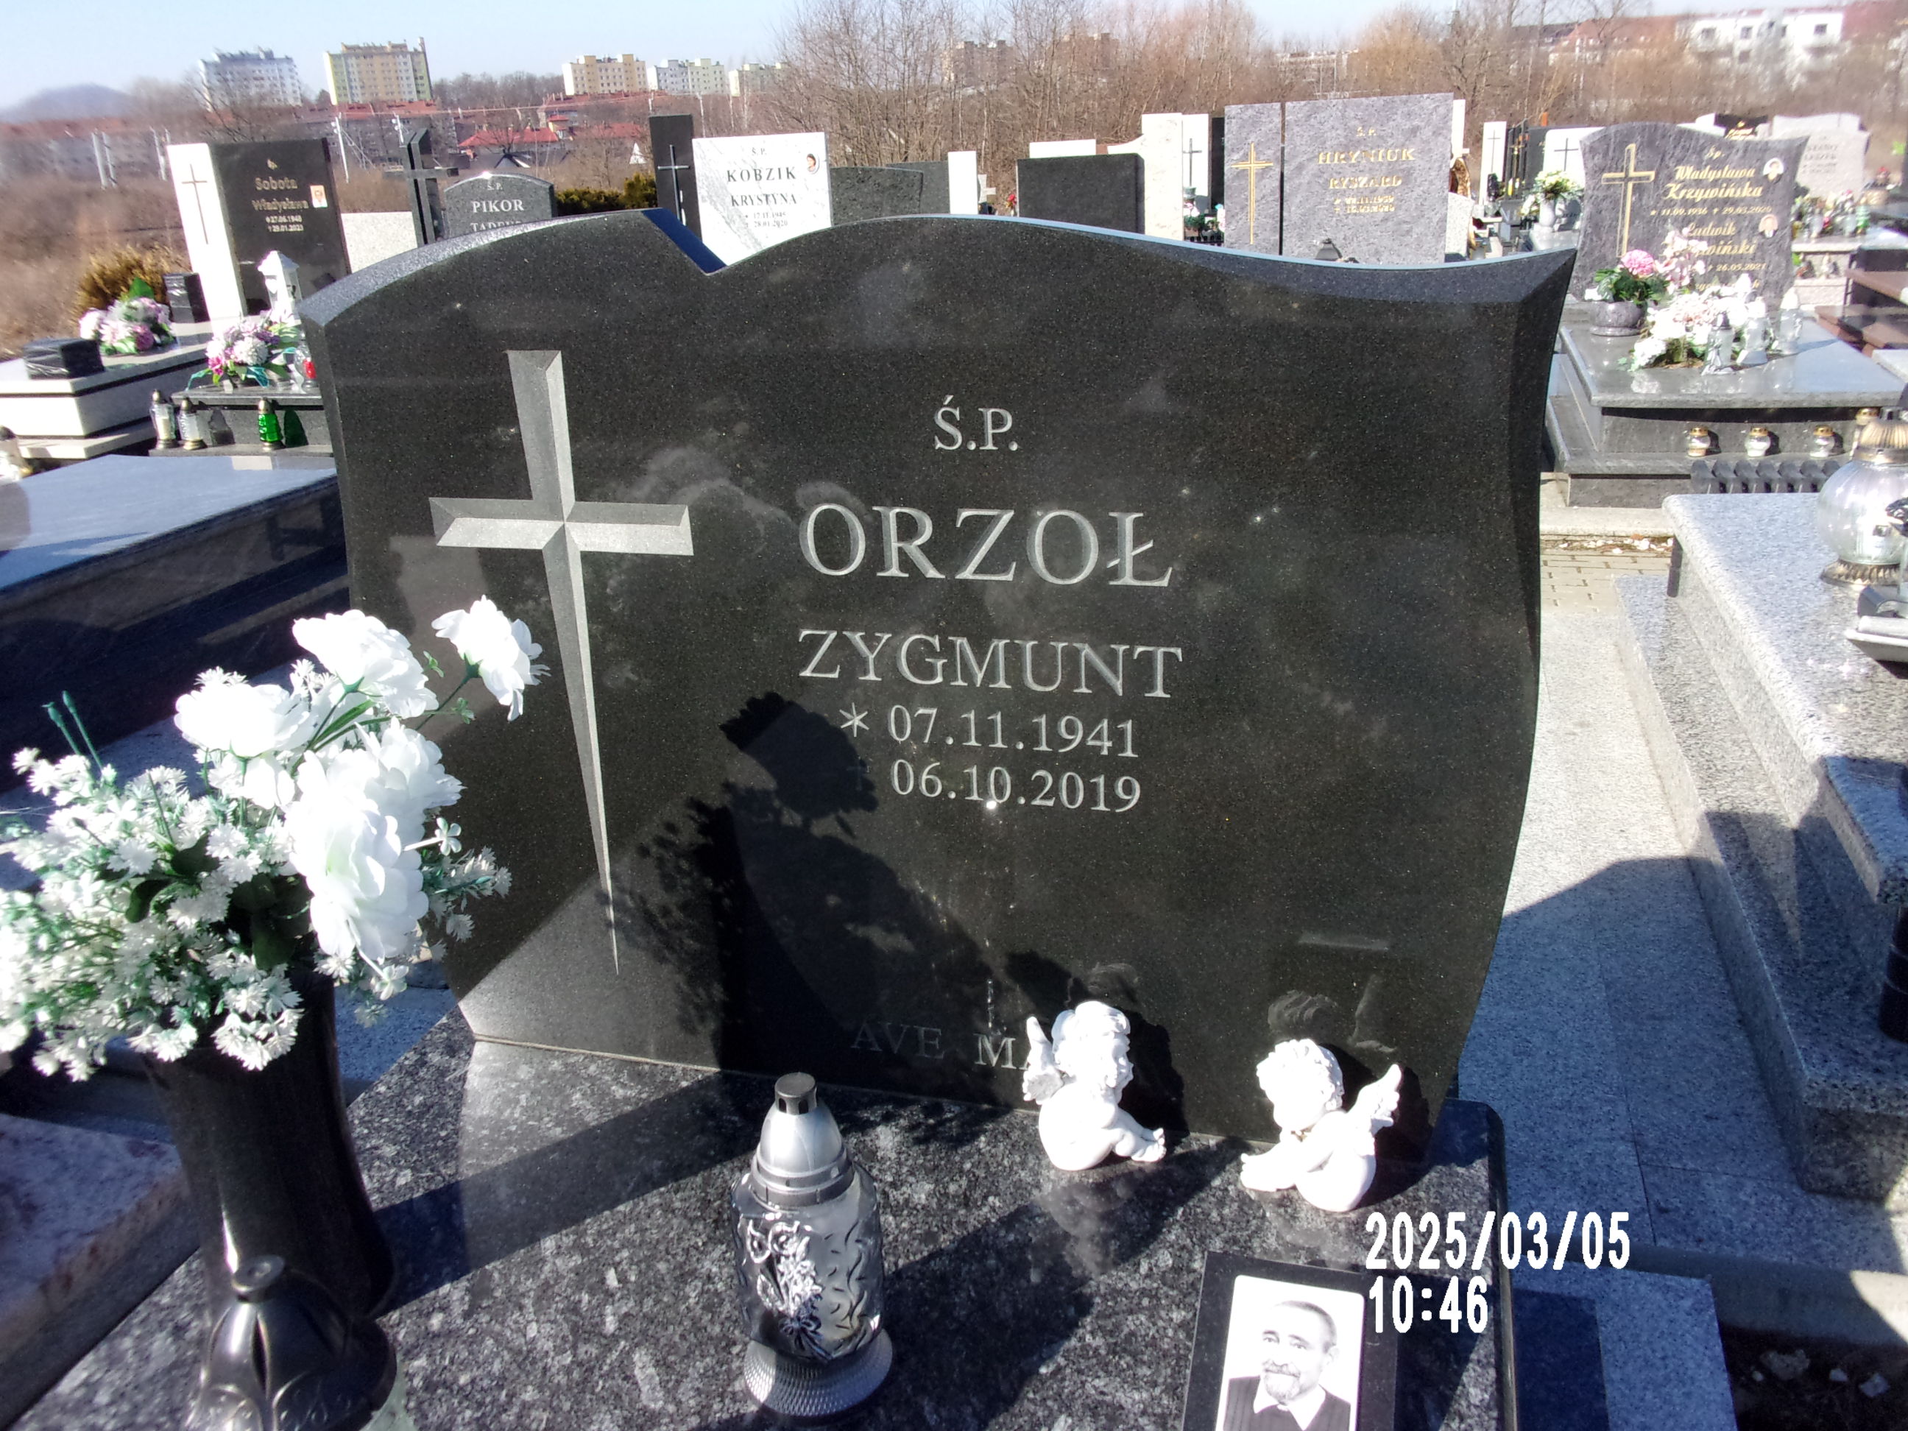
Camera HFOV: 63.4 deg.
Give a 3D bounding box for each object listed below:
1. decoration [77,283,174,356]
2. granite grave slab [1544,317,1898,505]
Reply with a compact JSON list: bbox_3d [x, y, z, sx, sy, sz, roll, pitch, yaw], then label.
[{"bbox_3d":[-4.547,-2.190,8.479,0.430,0.330,0.400,3,23,16],"label":"decoration"},{"bbox_3d":[3.082,-1.345,6.421,1.120,0.390,2.300,3,23,16],"label":"granite grave slab"}]

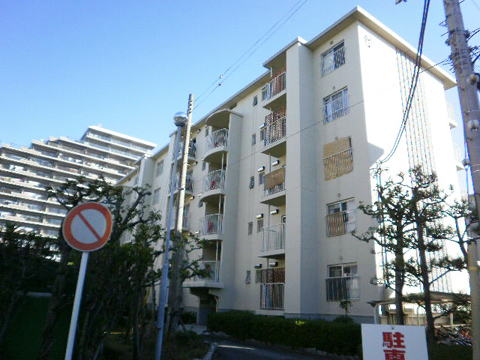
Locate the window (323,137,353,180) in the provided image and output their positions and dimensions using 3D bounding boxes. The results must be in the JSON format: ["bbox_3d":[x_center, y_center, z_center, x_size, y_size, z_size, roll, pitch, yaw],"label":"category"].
[{"bbox_3d":[4.366,-0.900,15.959,0.240,1.630,1.560,15,-22,-33],"label":"window"}]

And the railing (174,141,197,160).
[{"bbox_3d":[-4.380,-2.151,28.135,0.900,1.100,2.150,15,-22,-33],"label":"railing"}]

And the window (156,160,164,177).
[{"bbox_3d":[-7.366,-1.089,33.398,0.150,1.410,1.300,16,-23,-33],"label":"window"}]

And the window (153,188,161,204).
[{"bbox_3d":[-7.534,1.500,32.546,0.150,1.430,1.320,16,-23,-33],"label":"window"}]

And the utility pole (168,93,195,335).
[{"bbox_3d":[-2.325,0.888,14.645,0.320,9.897,0.320,15,-22,-33],"label":"utility pole"}]

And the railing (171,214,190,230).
[{"bbox_3d":[-4.640,2.883,26.465,0.900,1.120,2.150,15,-22,-33],"label":"railing"}]

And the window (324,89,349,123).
[{"bbox_3d":[4.424,-3.430,16.687,0.200,1.360,1.390,16,-23,-33],"label":"window"}]

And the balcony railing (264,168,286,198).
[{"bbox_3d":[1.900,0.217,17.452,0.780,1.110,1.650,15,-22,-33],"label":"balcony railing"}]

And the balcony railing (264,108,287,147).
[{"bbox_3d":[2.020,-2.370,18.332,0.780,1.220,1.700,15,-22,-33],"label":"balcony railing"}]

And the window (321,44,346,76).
[{"bbox_3d":[4.596,-5.969,17.782,0.180,1.290,1.460,15,-22,-33],"label":"window"}]

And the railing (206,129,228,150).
[{"bbox_3d":[-1.620,-2.313,23.095,0.620,1.160,2.370,16,-23,-33],"label":"railing"}]

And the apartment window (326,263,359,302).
[{"bbox_3d":[4.032,4.008,14.158,0.160,1.370,1.500,16,-23,-33],"label":"apartment window"}]

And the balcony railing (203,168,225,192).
[{"bbox_3d":[-1.760,0.231,22.280,0.450,1.160,2.650,15,-22,-33],"label":"balcony railing"}]

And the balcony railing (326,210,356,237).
[{"bbox_3d":[4.220,1.830,15.005,0.200,0.900,1.570,15,-22,-33],"label":"balcony railing"}]

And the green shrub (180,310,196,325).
[{"bbox_3d":[-3.127,8.126,21.479,0.750,0.800,0.900,16,-23,-33],"label":"green shrub"}]

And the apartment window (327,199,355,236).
[{"bbox_3d":[4.187,1.572,14.965,0.160,1.390,1.440,16,-23,-33],"label":"apartment window"}]

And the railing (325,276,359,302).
[{"bbox_3d":[3.966,4.244,14.009,0.180,0.820,1.600,16,-23,-33],"label":"railing"}]

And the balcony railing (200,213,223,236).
[{"bbox_3d":[-1.883,2.770,21.321,0.620,1.140,2.370,16,-23,-33],"label":"balcony railing"}]

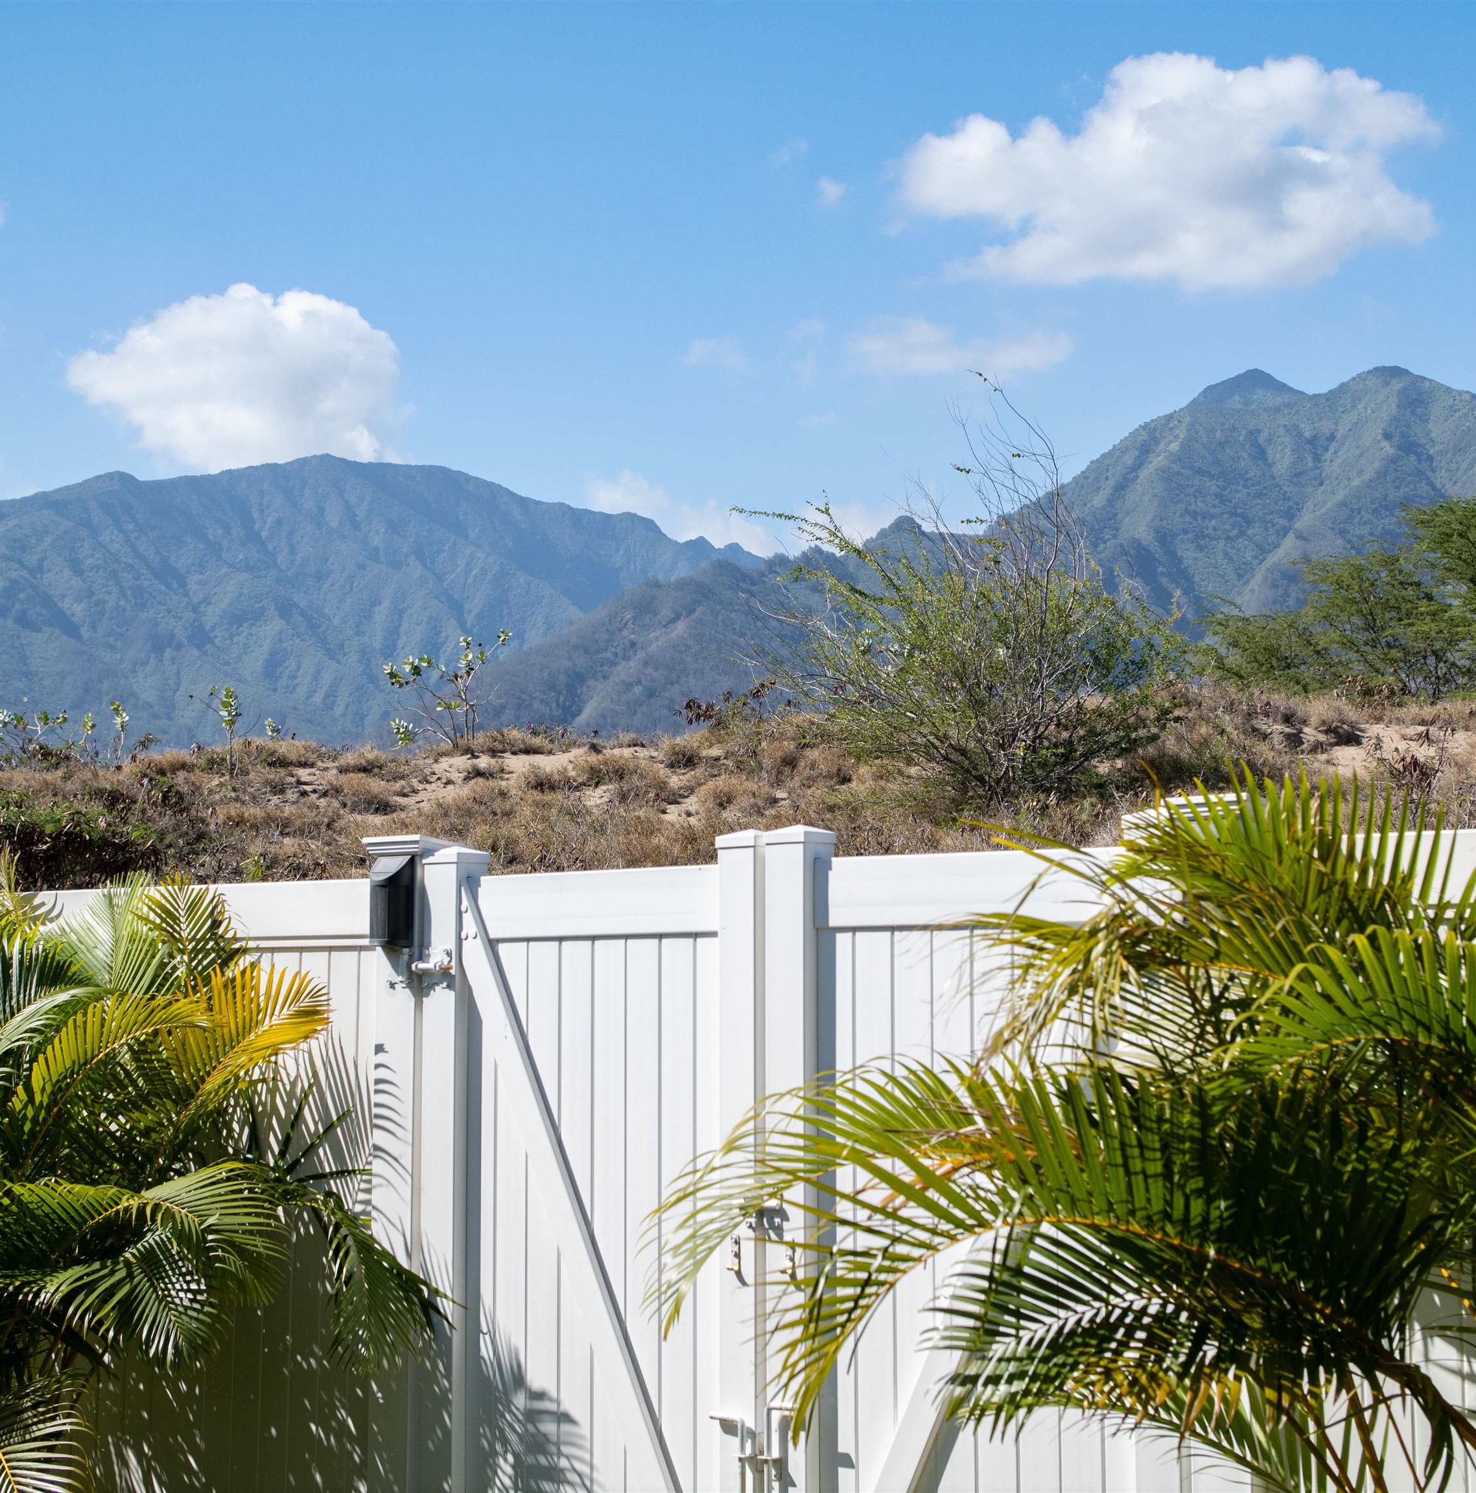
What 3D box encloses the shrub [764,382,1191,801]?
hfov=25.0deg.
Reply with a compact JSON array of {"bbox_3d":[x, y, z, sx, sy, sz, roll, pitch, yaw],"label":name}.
[{"bbox_3d":[1.777,-1.177,25.000,3.200,3.100,2.900,0,-5,0],"label":"shrub"}]

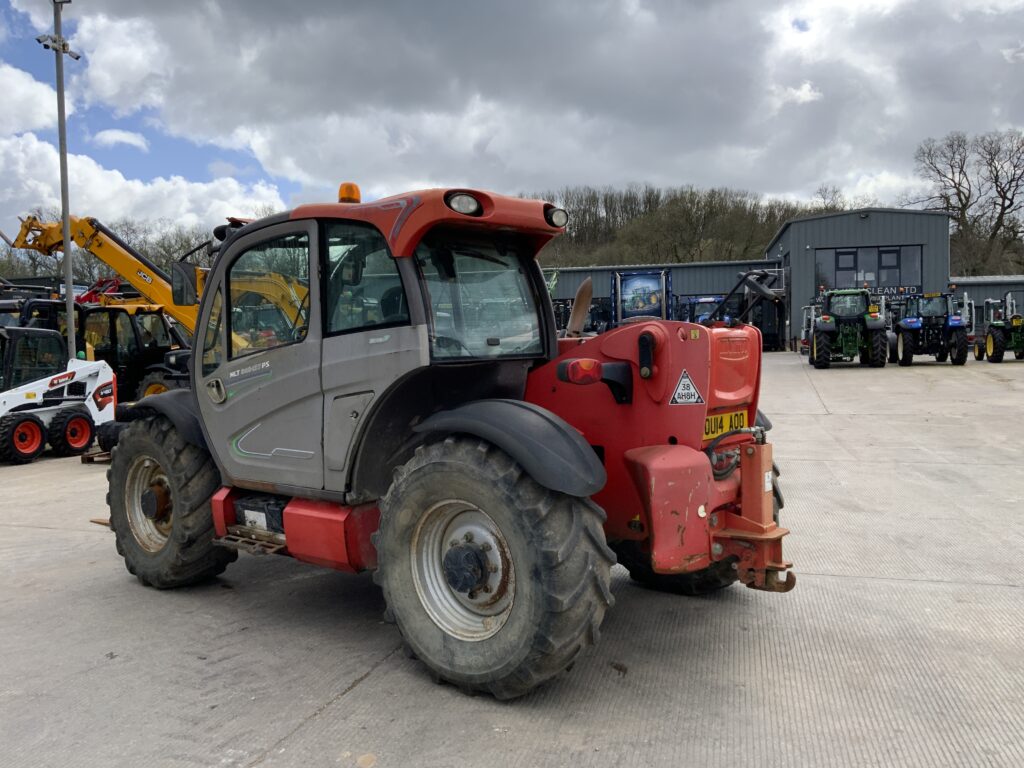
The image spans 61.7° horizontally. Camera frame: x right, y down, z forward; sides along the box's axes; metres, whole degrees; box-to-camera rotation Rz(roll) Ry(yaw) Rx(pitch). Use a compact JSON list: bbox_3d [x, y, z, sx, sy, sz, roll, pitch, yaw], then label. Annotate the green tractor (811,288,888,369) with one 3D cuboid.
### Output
[{"bbox_3d":[12.496,-2.067,32.096,2.420,2.840,4.600,0,3,13],"label":"green tractor"}]

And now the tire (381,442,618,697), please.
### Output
[{"bbox_3d":[-0.121,0.863,4.162,1.230,1.230,0.440,1,4,39],"label":"tire"}]

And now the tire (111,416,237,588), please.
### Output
[{"bbox_3d":[-2.361,0.805,6.000,1.220,1.220,0.440,1,4,39],"label":"tire"}]

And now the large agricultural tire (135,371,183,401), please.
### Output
[{"bbox_3d":[-7.598,0.314,18.688,1.200,1.200,0.420,-1,3,7],"label":"large agricultural tire"}]

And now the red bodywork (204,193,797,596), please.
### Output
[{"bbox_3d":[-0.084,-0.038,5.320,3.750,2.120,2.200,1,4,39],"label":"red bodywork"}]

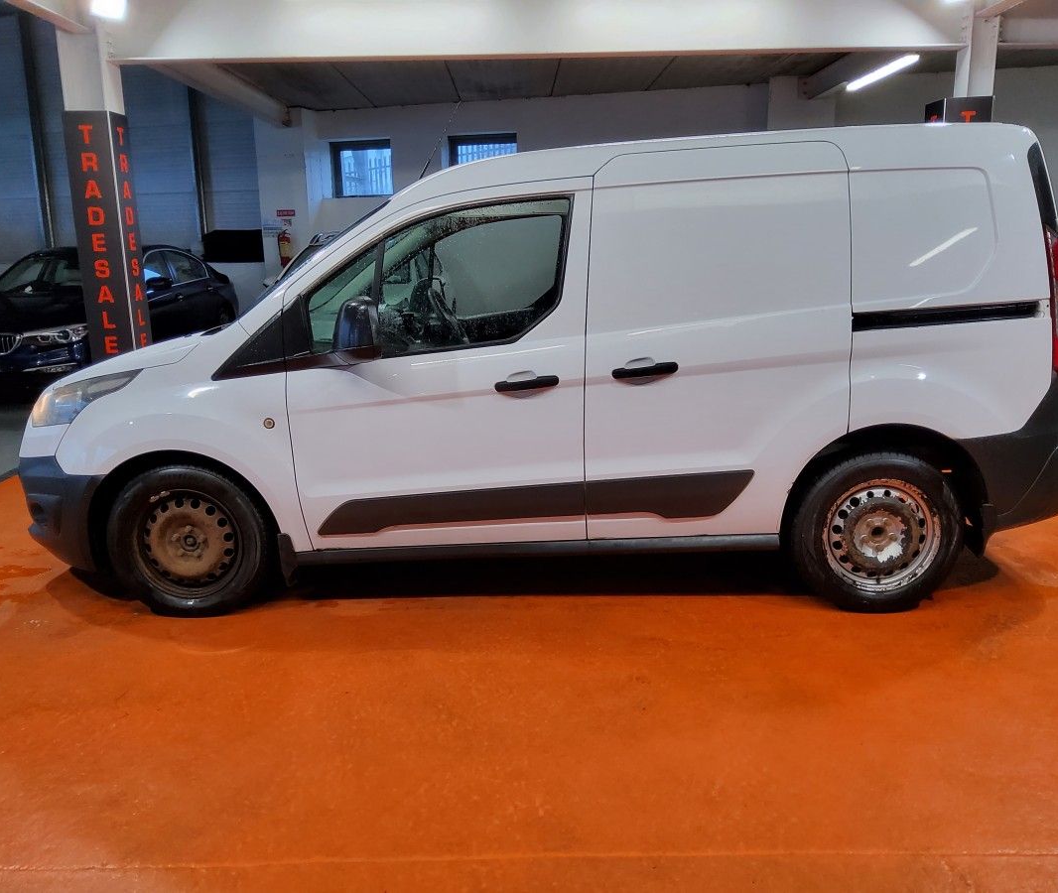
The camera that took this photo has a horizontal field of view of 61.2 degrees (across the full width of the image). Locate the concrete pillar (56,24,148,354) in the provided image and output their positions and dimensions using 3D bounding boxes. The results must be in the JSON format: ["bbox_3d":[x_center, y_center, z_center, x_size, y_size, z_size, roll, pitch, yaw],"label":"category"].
[{"bbox_3d":[-3.372,-1.730,7.194,0.320,3.100,0.320,-1,13,0],"label":"concrete pillar"}]

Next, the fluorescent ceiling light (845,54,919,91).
[{"bbox_3d":[3.403,-3.610,8.670,0.090,0.080,1.622,-1,13,-2],"label":"fluorescent ceiling light"}]

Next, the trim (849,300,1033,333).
[{"bbox_3d":[1.492,-0.469,3.214,0.660,0.066,0.040,-4,13,2],"label":"trim"}]

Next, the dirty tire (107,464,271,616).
[{"bbox_3d":[-1.308,0.351,3.561,0.630,0.620,0.205,1,13,7],"label":"dirty tire"}]

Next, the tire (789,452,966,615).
[{"bbox_3d":[1.344,0.319,3.488,0.630,0.630,0.205,-1,13,2],"label":"tire"}]

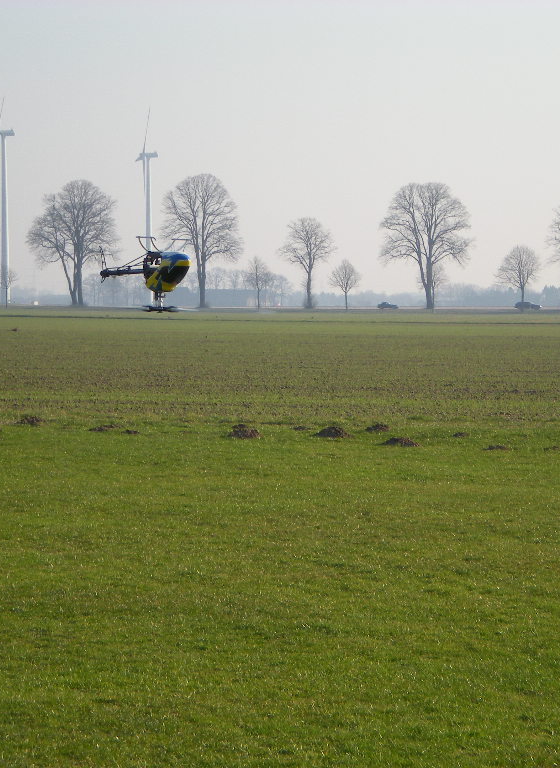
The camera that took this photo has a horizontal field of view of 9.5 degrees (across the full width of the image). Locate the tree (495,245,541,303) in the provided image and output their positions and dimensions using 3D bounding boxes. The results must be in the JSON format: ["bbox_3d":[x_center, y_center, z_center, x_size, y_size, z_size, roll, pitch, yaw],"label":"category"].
[{"bbox_3d":[43.190,-19.240,612.000,8.170,11.800,7.920,0,1,0],"label":"tree"}]

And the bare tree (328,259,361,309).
[{"bbox_3d":[12.100,-18.530,628.000,5.770,9.500,5.600,0,1,0],"label":"bare tree"}]

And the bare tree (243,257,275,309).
[{"bbox_3d":[-3.960,-19.050,636.000,5.660,9.810,5.490,0,1,0],"label":"bare tree"}]

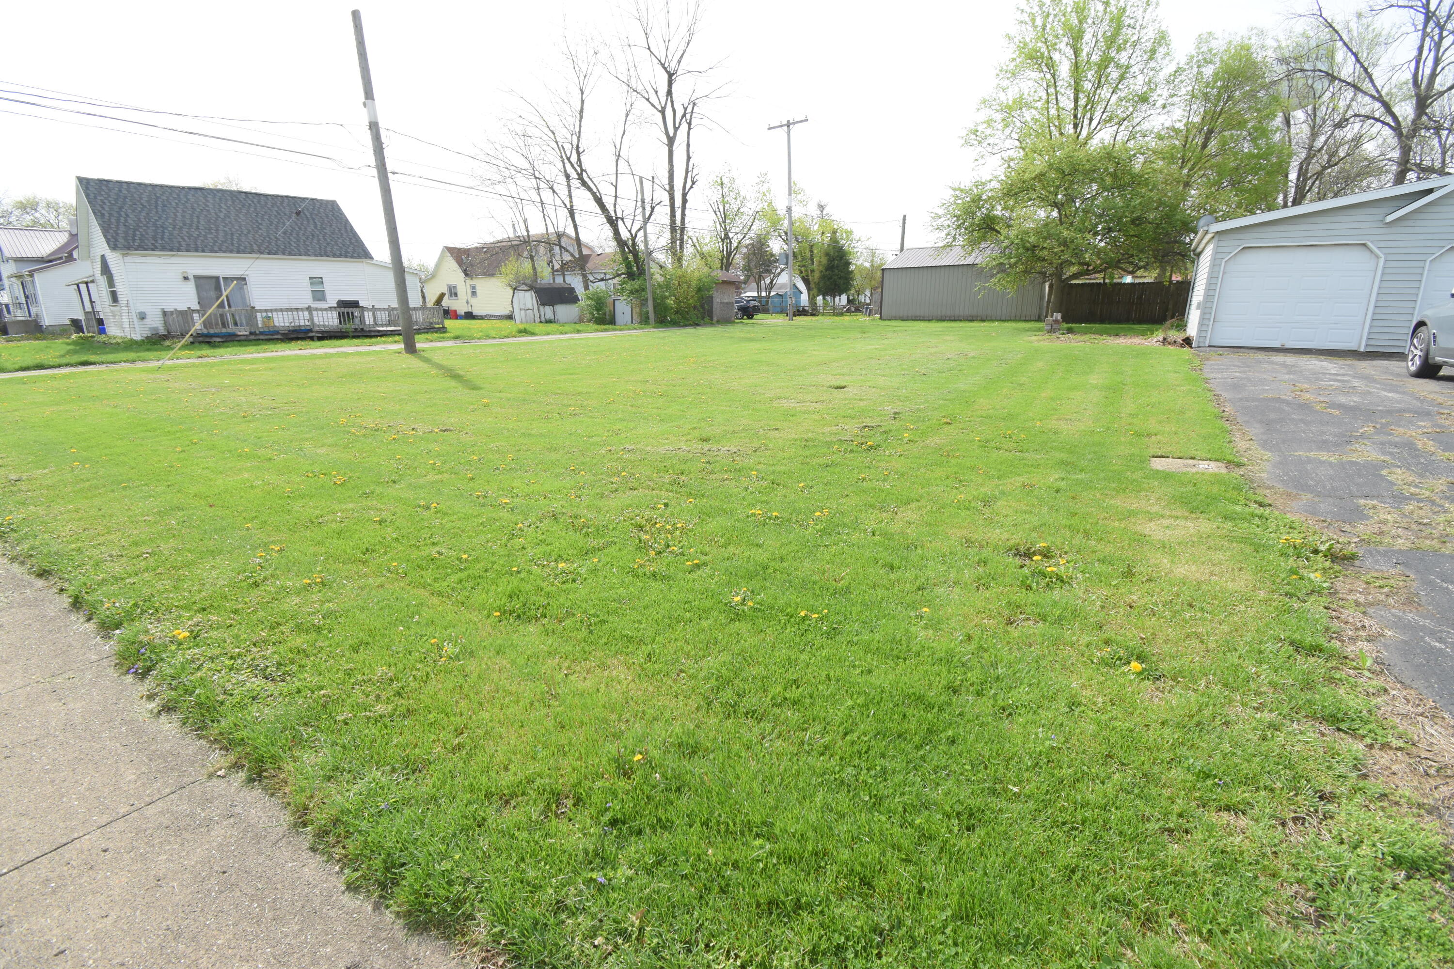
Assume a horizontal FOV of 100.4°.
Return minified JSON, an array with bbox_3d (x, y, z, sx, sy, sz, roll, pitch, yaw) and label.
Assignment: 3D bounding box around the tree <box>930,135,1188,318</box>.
[{"bbox_3d":[11.800,-8.874,21.865,8.200,6.370,7.800,8,19,26],"label":"tree"}]

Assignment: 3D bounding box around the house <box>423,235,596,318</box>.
[{"bbox_3d":[-17.000,-16.345,47.604,8.800,6.200,11.200,15,23,41],"label":"house"}]

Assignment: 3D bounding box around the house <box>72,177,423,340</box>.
[{"bbox_3d":[-21.800,-10.436,28.706,8.400,6.100,11.000,15,23,41],"label":"house"}]

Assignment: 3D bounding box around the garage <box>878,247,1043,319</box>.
[{"bbox_3d":[14.400,-11.491,34.552,9.300,4.100,4.800,16,23,43],"label":"garage"}]

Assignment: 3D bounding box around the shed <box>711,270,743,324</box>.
[{"bbox_3d":[-0.200,-11.034,35.527,2.300,2.800,2.300,-11,20,-33],"label":"shed"}]

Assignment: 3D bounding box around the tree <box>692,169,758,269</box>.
[{"bbox_3d":[-0.191,-16.437,42.037,4.700,9.610,4.500,0,17,0],"label":"tree"}]

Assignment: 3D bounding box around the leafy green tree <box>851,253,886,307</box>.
[{"bbox_3d":[12.449,-17.914,54.130,4.000,5.610,4.000,0,17,0],"label":"leafy green tree"}]

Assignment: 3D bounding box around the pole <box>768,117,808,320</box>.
[{"bbox_3d":[3.557,-14.666,34.214,2.600,10.490,0.300,13,23,41],"label":"pole"}]

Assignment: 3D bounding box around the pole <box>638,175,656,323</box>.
[{"bbox_3d":[-4.087,-11.834,30.894,0.250,7.220,0.250,-3,17,1],"label":"pole"}]

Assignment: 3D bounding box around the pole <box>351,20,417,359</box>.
[{"bbox_3d":[-8.953,-7.607,15.874,0.330,8.140,0.330,-1,17,0],"label":"pole"}]

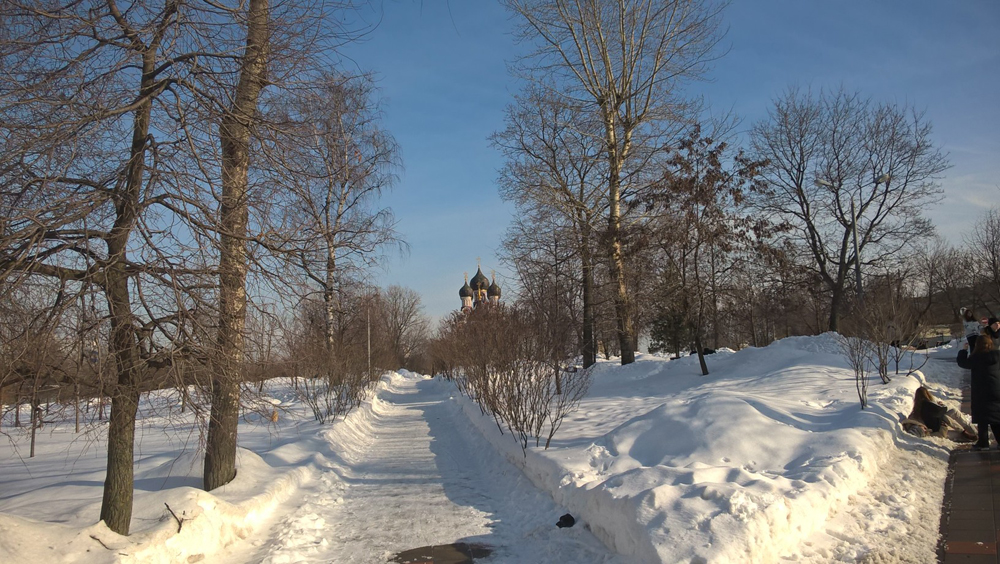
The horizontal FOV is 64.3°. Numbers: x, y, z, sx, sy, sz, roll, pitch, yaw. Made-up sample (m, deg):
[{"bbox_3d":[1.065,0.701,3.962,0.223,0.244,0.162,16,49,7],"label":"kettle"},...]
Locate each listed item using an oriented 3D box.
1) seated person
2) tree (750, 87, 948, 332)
[{"bbox_3d":[6.880,2.070,12.500,1.130,0.820,0.600,-2,-7,8],"label":"seated person"},{"bbox_3d":[18.400,-3.650,42.000,10.200,13.300,9.800,-4,-8,23],"label":"tree"}]

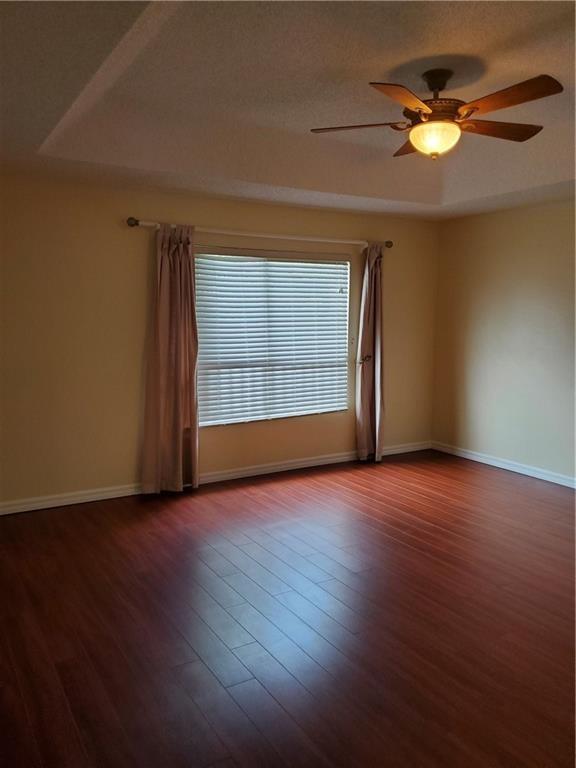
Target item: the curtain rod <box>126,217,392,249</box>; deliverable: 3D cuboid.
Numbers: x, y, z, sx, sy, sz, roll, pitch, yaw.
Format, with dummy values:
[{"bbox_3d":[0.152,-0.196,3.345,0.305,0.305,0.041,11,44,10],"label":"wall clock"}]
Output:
[{"bbox_3d":[-0.092,-1.290,5.005,2.628,0.070,0.100,-4,8,-31],"label":"curtain rod"}]

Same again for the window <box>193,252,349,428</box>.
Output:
[{"bbox_3d":[-0.085,-0.402,5.214,1.597,1.437,0.060,-4,8,-31],"label":"window"}]

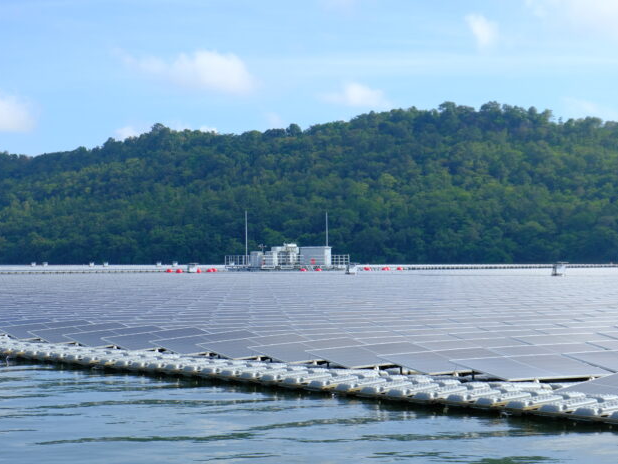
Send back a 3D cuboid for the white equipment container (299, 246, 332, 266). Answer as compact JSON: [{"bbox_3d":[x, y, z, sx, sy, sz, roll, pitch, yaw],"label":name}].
[{"bbox_3d":[0.810,2.900,170.000,3.100,2.300,2.300,0,-1,19],"label":"white equipment container"}]

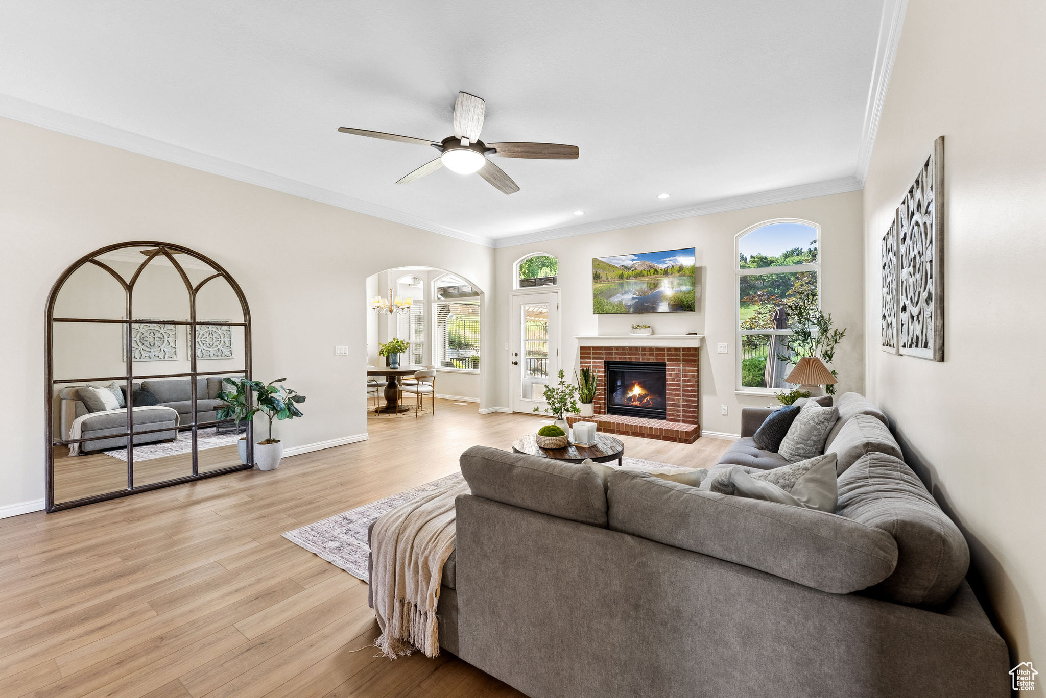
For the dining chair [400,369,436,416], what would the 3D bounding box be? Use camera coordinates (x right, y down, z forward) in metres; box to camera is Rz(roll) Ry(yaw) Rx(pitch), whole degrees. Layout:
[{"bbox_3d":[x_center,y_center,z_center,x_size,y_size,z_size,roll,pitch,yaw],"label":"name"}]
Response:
[{"bbox_3d":[-1.810,0.758,7.038,0.550,0.770,0.560,1,1,39],"label":"dining chair"}]

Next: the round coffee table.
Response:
[{"bbox_3d":[0.377,0.999,3.422,0.920,0.405,0.920,0,1,0],"label":"round coffee table"}]

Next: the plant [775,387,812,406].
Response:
[{"bbox_3d":[2.356,0.440,3.550,0.320,0.240,0.300,0,1,34],"label":"plant"}]

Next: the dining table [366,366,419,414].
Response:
[{"bbox_3d":[-2.415,0.752,7.523,1.310,0.770,1.310,0,1,34],"label":"dining table"}]

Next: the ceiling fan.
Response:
[{"bbox_3d":[-0.489,-1.585,3.331,1.740,0.480,1.740,0,1,27],"label":"ceiling fan"}]

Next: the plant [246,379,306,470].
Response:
[{"bbox_3d":[-2.507,0.748,4.066,0.580,0.910,0.600,0,1,37],"label":"plant"}]

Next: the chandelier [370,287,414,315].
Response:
[{"bbox_3d":[-2.353,-0.857,7.300,0.760,0.520,0.760,1,1,37],"label":"chandelier"}]

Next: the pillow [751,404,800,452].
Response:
[{"bbox_3d":[1.883,0.573,3.002,0.150,0.410,0.440,33,5,5],"label":"pillow"}]

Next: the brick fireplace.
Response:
[{"bbox_3d":[1.475,0.527,5.582,1.720,1.250,0.460,0,1,34],"label":"brick fireplace"}]

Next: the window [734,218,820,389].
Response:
[{"bbox_3d":[2.960,-0.490,4.770,0.860,2.040,0.100,1,1,37],"label":"window"}]

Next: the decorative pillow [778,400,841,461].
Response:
[{"bbox_3d":[1.935,0.555,2.760,0.160,0.450,0.430,29,10,15],"label":"decorative pillow"}]

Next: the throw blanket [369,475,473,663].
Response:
[{"bbox_3d":[-0.278,0.979,2.007,0.480,0.500,0.900,0,1,37],"label":"throw blanket"}]

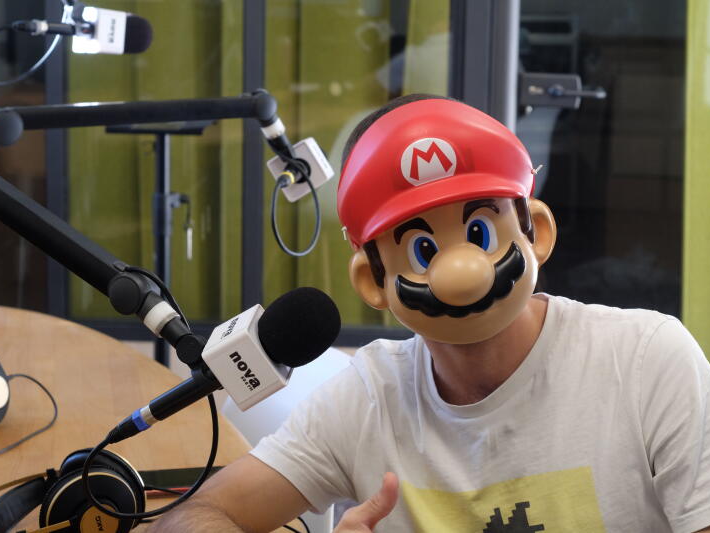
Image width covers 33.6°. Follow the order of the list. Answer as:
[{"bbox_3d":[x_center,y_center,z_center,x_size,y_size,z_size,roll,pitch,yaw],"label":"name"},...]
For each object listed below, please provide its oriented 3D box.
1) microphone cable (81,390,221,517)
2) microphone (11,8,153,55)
[{"bbox_3d":[-0.188,0.176,1.085,0.127,0.115,0.060,0,8,-6],"label":"microphone cable"},{"bbox_3d":[-0.410,-0.352,1.760,0.073,0.073,0.250,9,11,39],"label":"microphone"}]

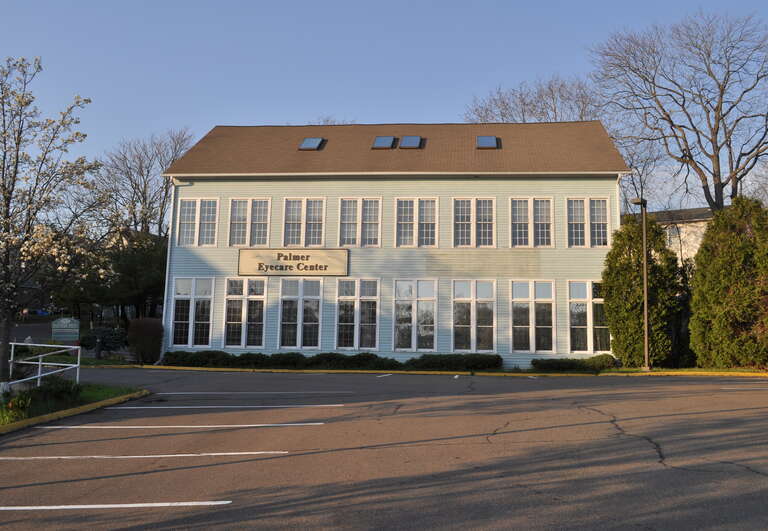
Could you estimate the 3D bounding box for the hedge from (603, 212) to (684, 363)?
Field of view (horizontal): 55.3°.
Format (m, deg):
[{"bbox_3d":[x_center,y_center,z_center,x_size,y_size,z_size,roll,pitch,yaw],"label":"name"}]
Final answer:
[{"bbox_3d":[8.719,0.825,24.848,2.566,5.228,2.400,0,-9,6],"label":"hedge"}]

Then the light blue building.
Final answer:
[{"bbox_3d":[0.690,-0.962,32.142,17.366,10.989,10.774,0,-9,6],"label":"light blue building"}]

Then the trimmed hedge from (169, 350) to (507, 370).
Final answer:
[{"bbox_3d":[-1.965,3.365,25.973,12.205,0.598,0.950,0,-9,6],"label":"trimmed hedge"}]

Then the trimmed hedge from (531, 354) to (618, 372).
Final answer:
[{"bbox_3d":[6.507,3.331,25.157,2.900,0.512,0.950,0,-9,6],"label":"trimmed hedge"}]

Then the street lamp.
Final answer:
[{"bbox_3d":[8.342,0.532,23.710,0.512,5.644,0.400,0,-9,6],"label":"street lamp"}]

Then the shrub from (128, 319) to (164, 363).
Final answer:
[{"bbox_3d":[-8.969,2.856,27.468,1.361,1.735,1.300,0,-9,6],"label":"shrub"}]

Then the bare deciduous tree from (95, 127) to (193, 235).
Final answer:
[{"bbox_3d":[-16.131,-1.354,48.536,7.380,16.104,6.500,0,-9,6],"label":"bare deciduous tree"}]

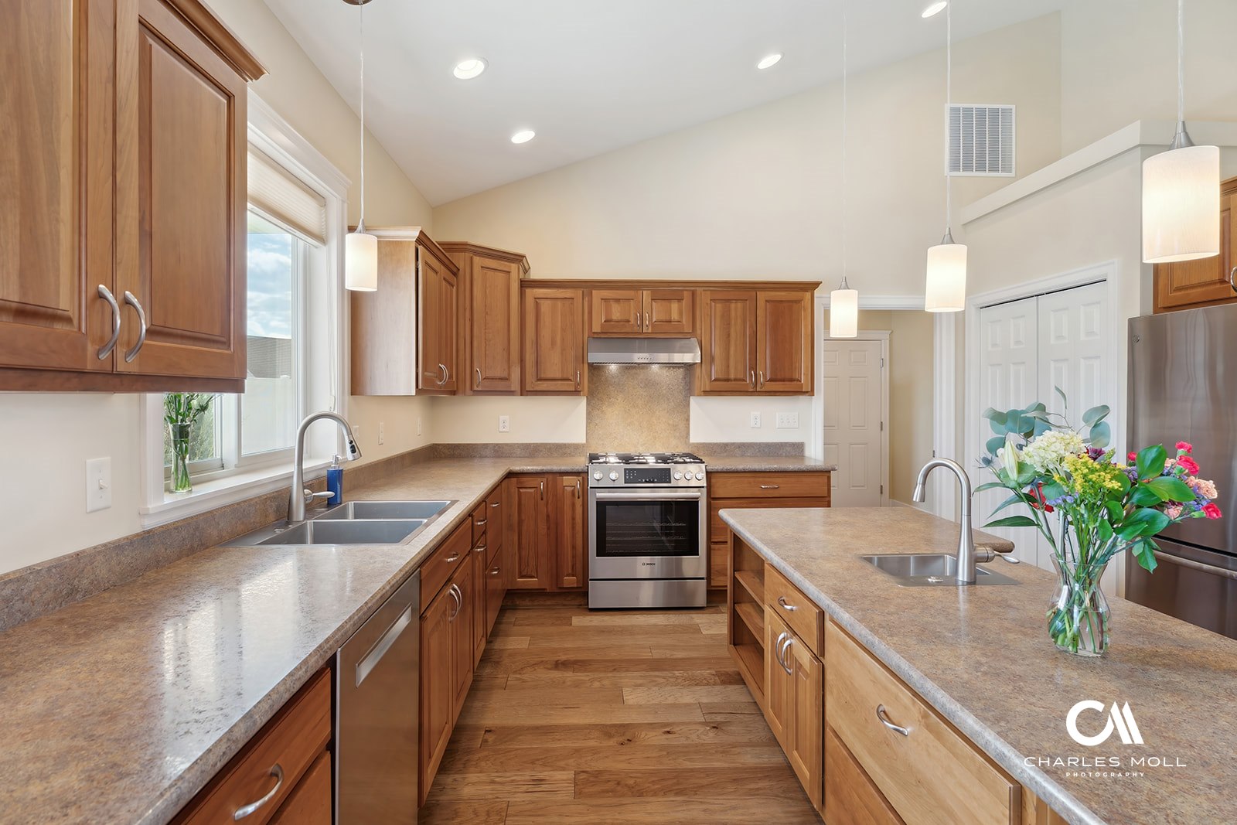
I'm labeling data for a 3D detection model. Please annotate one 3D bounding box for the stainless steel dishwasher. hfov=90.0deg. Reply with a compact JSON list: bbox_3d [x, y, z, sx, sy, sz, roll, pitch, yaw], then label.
[{"bbox_3d":[-0.878,0.879,1.541,0.600,0.830,0.605,0,1,-3],"label":"stainless steel dishwasher"}]

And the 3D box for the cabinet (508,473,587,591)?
[{"bbox_3d":[-0.493,0.785,4.438,0.530,0.800,0.600,0,1,-3],"label":"cabinet"}]

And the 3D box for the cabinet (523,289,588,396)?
[{"bbox_3d":[-0.449,-0.484,4.379,0.448,0.737,0.330,0,1,-3],"label":"cabinet"}]

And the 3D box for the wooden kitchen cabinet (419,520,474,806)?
[{"bbox_3d":[-0.922,0.819,2.306,0.600,0.785,0.915,0,1,-3],"label":"wooden kitchen cabinet"}]

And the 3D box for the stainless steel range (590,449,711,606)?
[{"bbox_3d":[0.175,0.780,4.261,0.770,0.940,0.680,0,1,-3],"label":"stainless steel range"}]

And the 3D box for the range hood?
[{"bbox_3d":[0.162,-0.421,4.342,0.754,0.192,0.470,0,1,-3],"label":"range hood"}]

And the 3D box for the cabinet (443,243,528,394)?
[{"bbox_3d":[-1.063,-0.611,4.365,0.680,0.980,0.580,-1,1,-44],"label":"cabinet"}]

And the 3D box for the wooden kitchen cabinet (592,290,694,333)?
[{"bbox_3d":[0.159,-0.689,4.406,0.754,0.328,0.330,0,1,-3],"label":"wooden kitchen cabinet"}]

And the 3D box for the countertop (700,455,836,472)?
[{"bbox_3d":[0.992,0.364,4.427,0.875,0.042,0.645,0,1,-3],"label":"countertop"}]

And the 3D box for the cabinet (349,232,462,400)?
[{"bbox_3d":[-1.119,-0.478,3.367,0.345,0.780,0.900,0,1,-3],"label":"cabinet"}]

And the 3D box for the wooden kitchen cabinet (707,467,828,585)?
[{"bbox_3d":[0.965,0.761,4.317,0.807,0.777,0.650,0,1,-3],"label":"wooden kitchen cabinet"}]

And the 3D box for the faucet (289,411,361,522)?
[{"bbox_3d":[-1.073,0.199,2.270,0.260,0.400,0.110,0,1,-3],"label":"faucet"}]

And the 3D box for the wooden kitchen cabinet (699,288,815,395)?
[{"bbox_3d":[0.975,-0.507,4.587,0.830,0.770,0.330,0,1,-3],"label":"wooden kitchen cabinet"}]

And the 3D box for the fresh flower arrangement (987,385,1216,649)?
[{"bbox_3d":[1.050,0.238,1.370,0.460,0.580,0.420,0,1,-3],"label":"fresh flower arrangement"}]

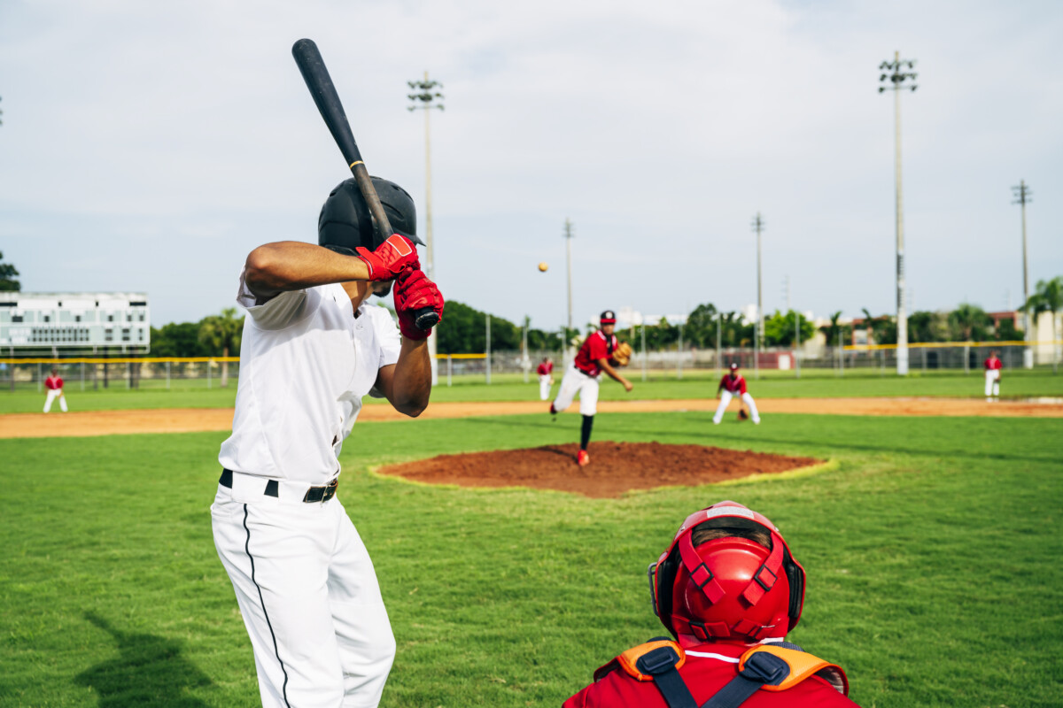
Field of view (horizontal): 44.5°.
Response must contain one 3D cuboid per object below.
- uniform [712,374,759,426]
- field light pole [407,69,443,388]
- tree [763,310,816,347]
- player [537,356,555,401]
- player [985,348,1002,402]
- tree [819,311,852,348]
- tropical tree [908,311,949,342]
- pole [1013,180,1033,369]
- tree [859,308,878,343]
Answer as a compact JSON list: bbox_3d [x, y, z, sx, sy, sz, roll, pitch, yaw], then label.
[{"bbox_3d":[4.262,0.939,27.000,0.960,1.080,0.700,-1,-1,7],"label":"uniform"},{"bbox_3d":[-7.167,-8.873,91.000,2.400,21.800,1.600,-1,-1,-6],"label":"field light pole"},{"bbox_3d":[34.664,-2.181,175.000,7.159,7.451,6.500,-1,0,11],"label":"tree"},{"bbox_3d":[0.548,0.942,49.500,0.620,1.681,0.420,-1,0,1],"label":"player"},{"bbox_3d":[15.112,0.713,42.500,0.580,1.716,0.400,-1,0,20],"label":"player"},{"bbox_3d":[33.961,-1.532,145.000,3.700,6.600,3.700,-1,-1,0],"label":"tree"},{"bbox_3d":[41.284,-1.658,135.000,4.418,5.796,4.400,-1,0,17],"label":"tropical tree"},{"bbox_3d":[57.297,-9.318,151.000,2.200,22.000,1.600,-1,-1,17],"label":"pole"},{"bbox_3d":[37.619,-1.874,145.000,2.200,6.435,2.200,-1,0,15],"label":"tree"}]

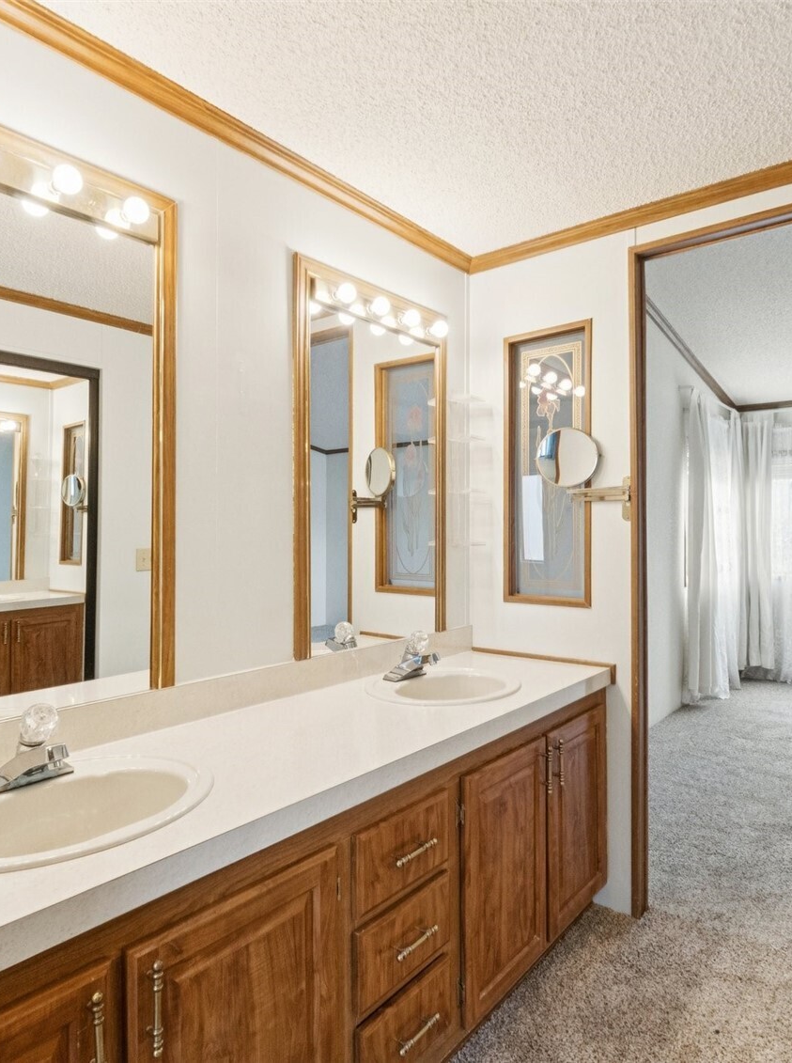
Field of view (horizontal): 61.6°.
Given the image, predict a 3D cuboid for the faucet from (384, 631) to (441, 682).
[{"bbox_3d":[0.073,0.384,2.055,0.160,0.147,0.153,0,0,39],"label":"faucet"}]

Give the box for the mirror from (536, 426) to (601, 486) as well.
[{"bbox_3d":[0.592,-0.252,2.290,0.206,0.206,0.024,0,0,21],"label":"mirror"}]

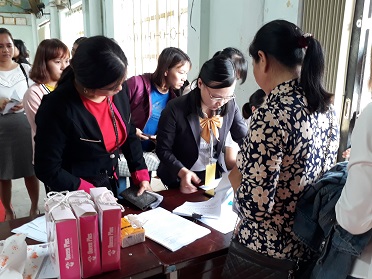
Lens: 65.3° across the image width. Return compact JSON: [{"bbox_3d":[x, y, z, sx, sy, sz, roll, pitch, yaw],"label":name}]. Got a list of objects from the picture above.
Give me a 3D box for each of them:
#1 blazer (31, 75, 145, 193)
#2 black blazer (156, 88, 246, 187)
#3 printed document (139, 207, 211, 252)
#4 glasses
[{"bbox_3d":[-0.455,-0.025,1.410,0.480,0.550,0.390,-6,12,-35],"label":"blazer"},{"bbox_3d":[0.100,-0.015,1.660,0.500,0.550,0.400,-4,11,-25],"label":"black blazer"},{"bbox_3d":[-0.080,0.332,1.123,0.297,0.012,0.210,10,13,42],"label":"printed document"},{"bbox_3d":[0.162,-0.252,1.550,0.140,0.045,0.140,0,39,-33],"label":"glasses"}]

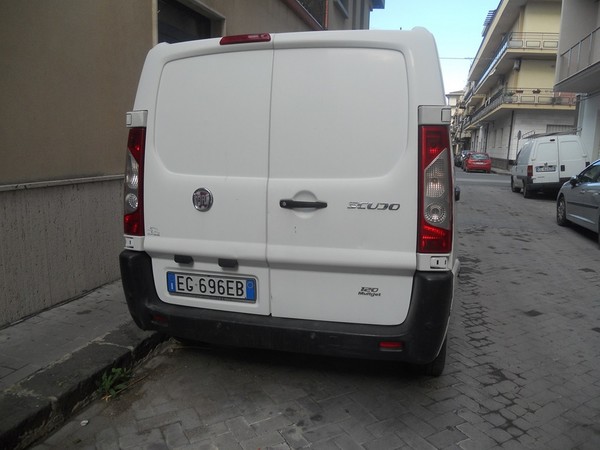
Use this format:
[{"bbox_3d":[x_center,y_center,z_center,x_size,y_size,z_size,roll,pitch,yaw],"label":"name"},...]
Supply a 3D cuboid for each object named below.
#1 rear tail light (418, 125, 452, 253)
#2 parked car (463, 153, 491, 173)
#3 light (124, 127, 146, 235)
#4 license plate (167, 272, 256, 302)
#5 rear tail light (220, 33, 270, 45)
[{"bbox_3d":[0.616,-0.158,2.126,0.168,0.585,0.110,3,10,17],"label":"rear tail light"},{"bbox_3d":[13.106,-4.650,34.646,1.720,1.460,4.100,3,10,17],"label":"parked car"},{"bbox_3d":[-0.901,-0.236,2.579,0.168,0.585,0.110,3,10,17],"label":"light"},{"bbox_3d":[-0.478,0.328,2.514,0.520,0.112,0.018,3,10,17],"label":"license plate"},{"bbox_3d":[-0.273,-0.926,2.335,0.280,0.043,0.050,3,10,17],"label":"rear tail light"}]

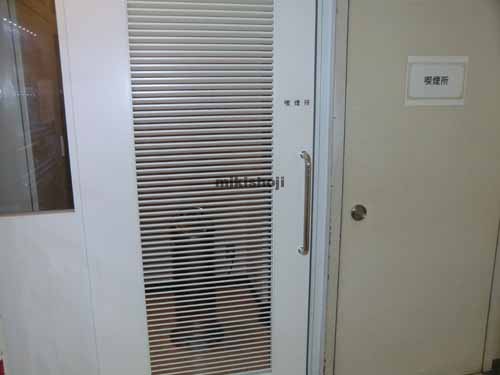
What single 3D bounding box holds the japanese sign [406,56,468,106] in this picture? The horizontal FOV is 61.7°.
[{"bbox_3d":[0.833,-0.469,1.854,0.302,0.212,0.012,-3,12,-12],"label":"japanese sign"}]

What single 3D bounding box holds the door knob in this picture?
[{"bbox_3d":[0.490,0.114,1.883,0.066,0.066,0.054,-3,12,-12],"label":"door knob"}]

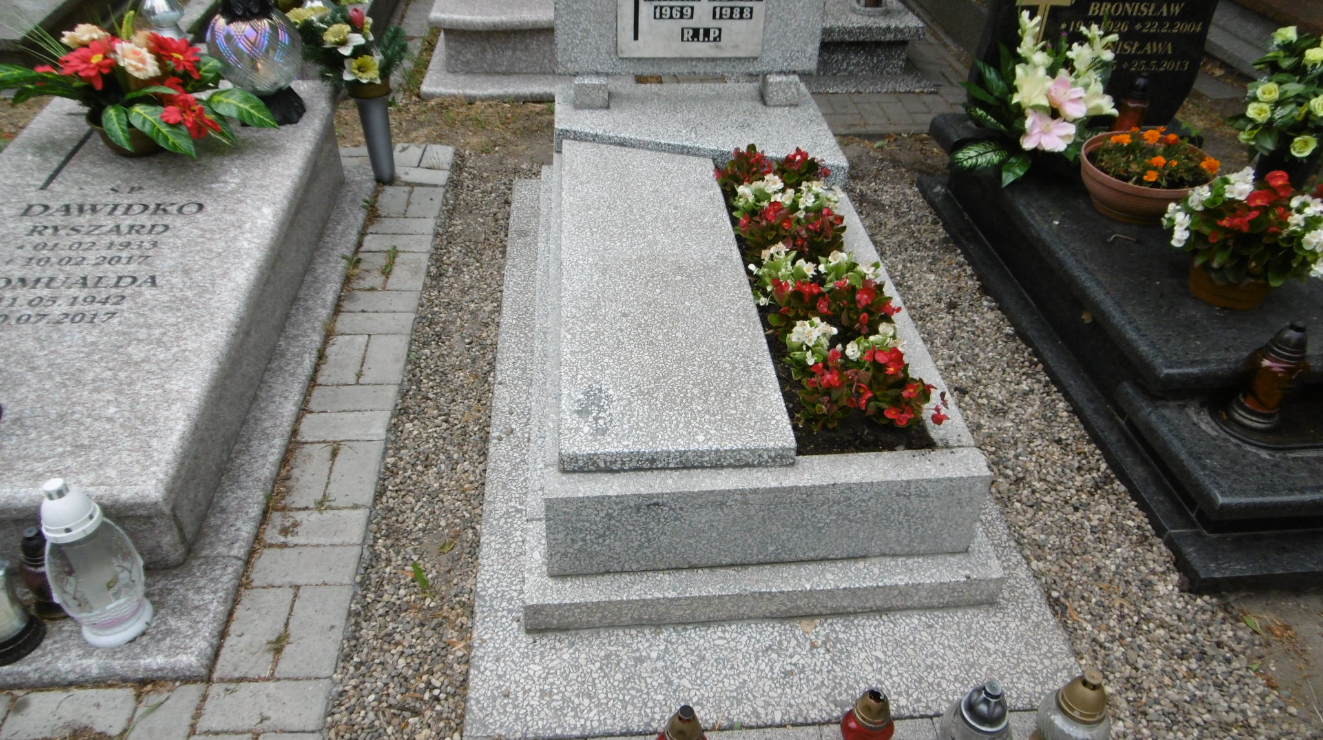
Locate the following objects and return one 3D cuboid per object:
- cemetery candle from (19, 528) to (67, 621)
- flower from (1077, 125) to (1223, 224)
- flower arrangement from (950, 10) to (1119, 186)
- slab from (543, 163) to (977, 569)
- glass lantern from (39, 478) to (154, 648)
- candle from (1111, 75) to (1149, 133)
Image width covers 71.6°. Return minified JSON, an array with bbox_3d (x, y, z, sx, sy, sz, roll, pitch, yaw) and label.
[{"bbox_3d":[-1.078,0.358,1.597,0.086,0.180,0.086,-2,37,-5],"label":"cemetery candle"},{"bbox_3d":[1.390,-0.552,2.630,0.370,0.185,0.370,-2,37,-5],"label":"flower"},{"bbox_3d":[1.109,-0.790,2.708,0.500,0.460,0.370,-2,37,-5],"label":"flower arrangement"},{"bbox_3d":[0.124,-0.222,2.295,0.793,0.205,1.625,-2,39,-5],"label":"slab"},{"bbox_3d":[-0.950,0.326,1.524,0.155,0.345,0.155,-2,39,-5],"label":"glass lantern"},{"bbox_3d":[1.503,-0.848,2.936,0.088,0.208,0.088,-2,37,-5],"label":"candle"}]

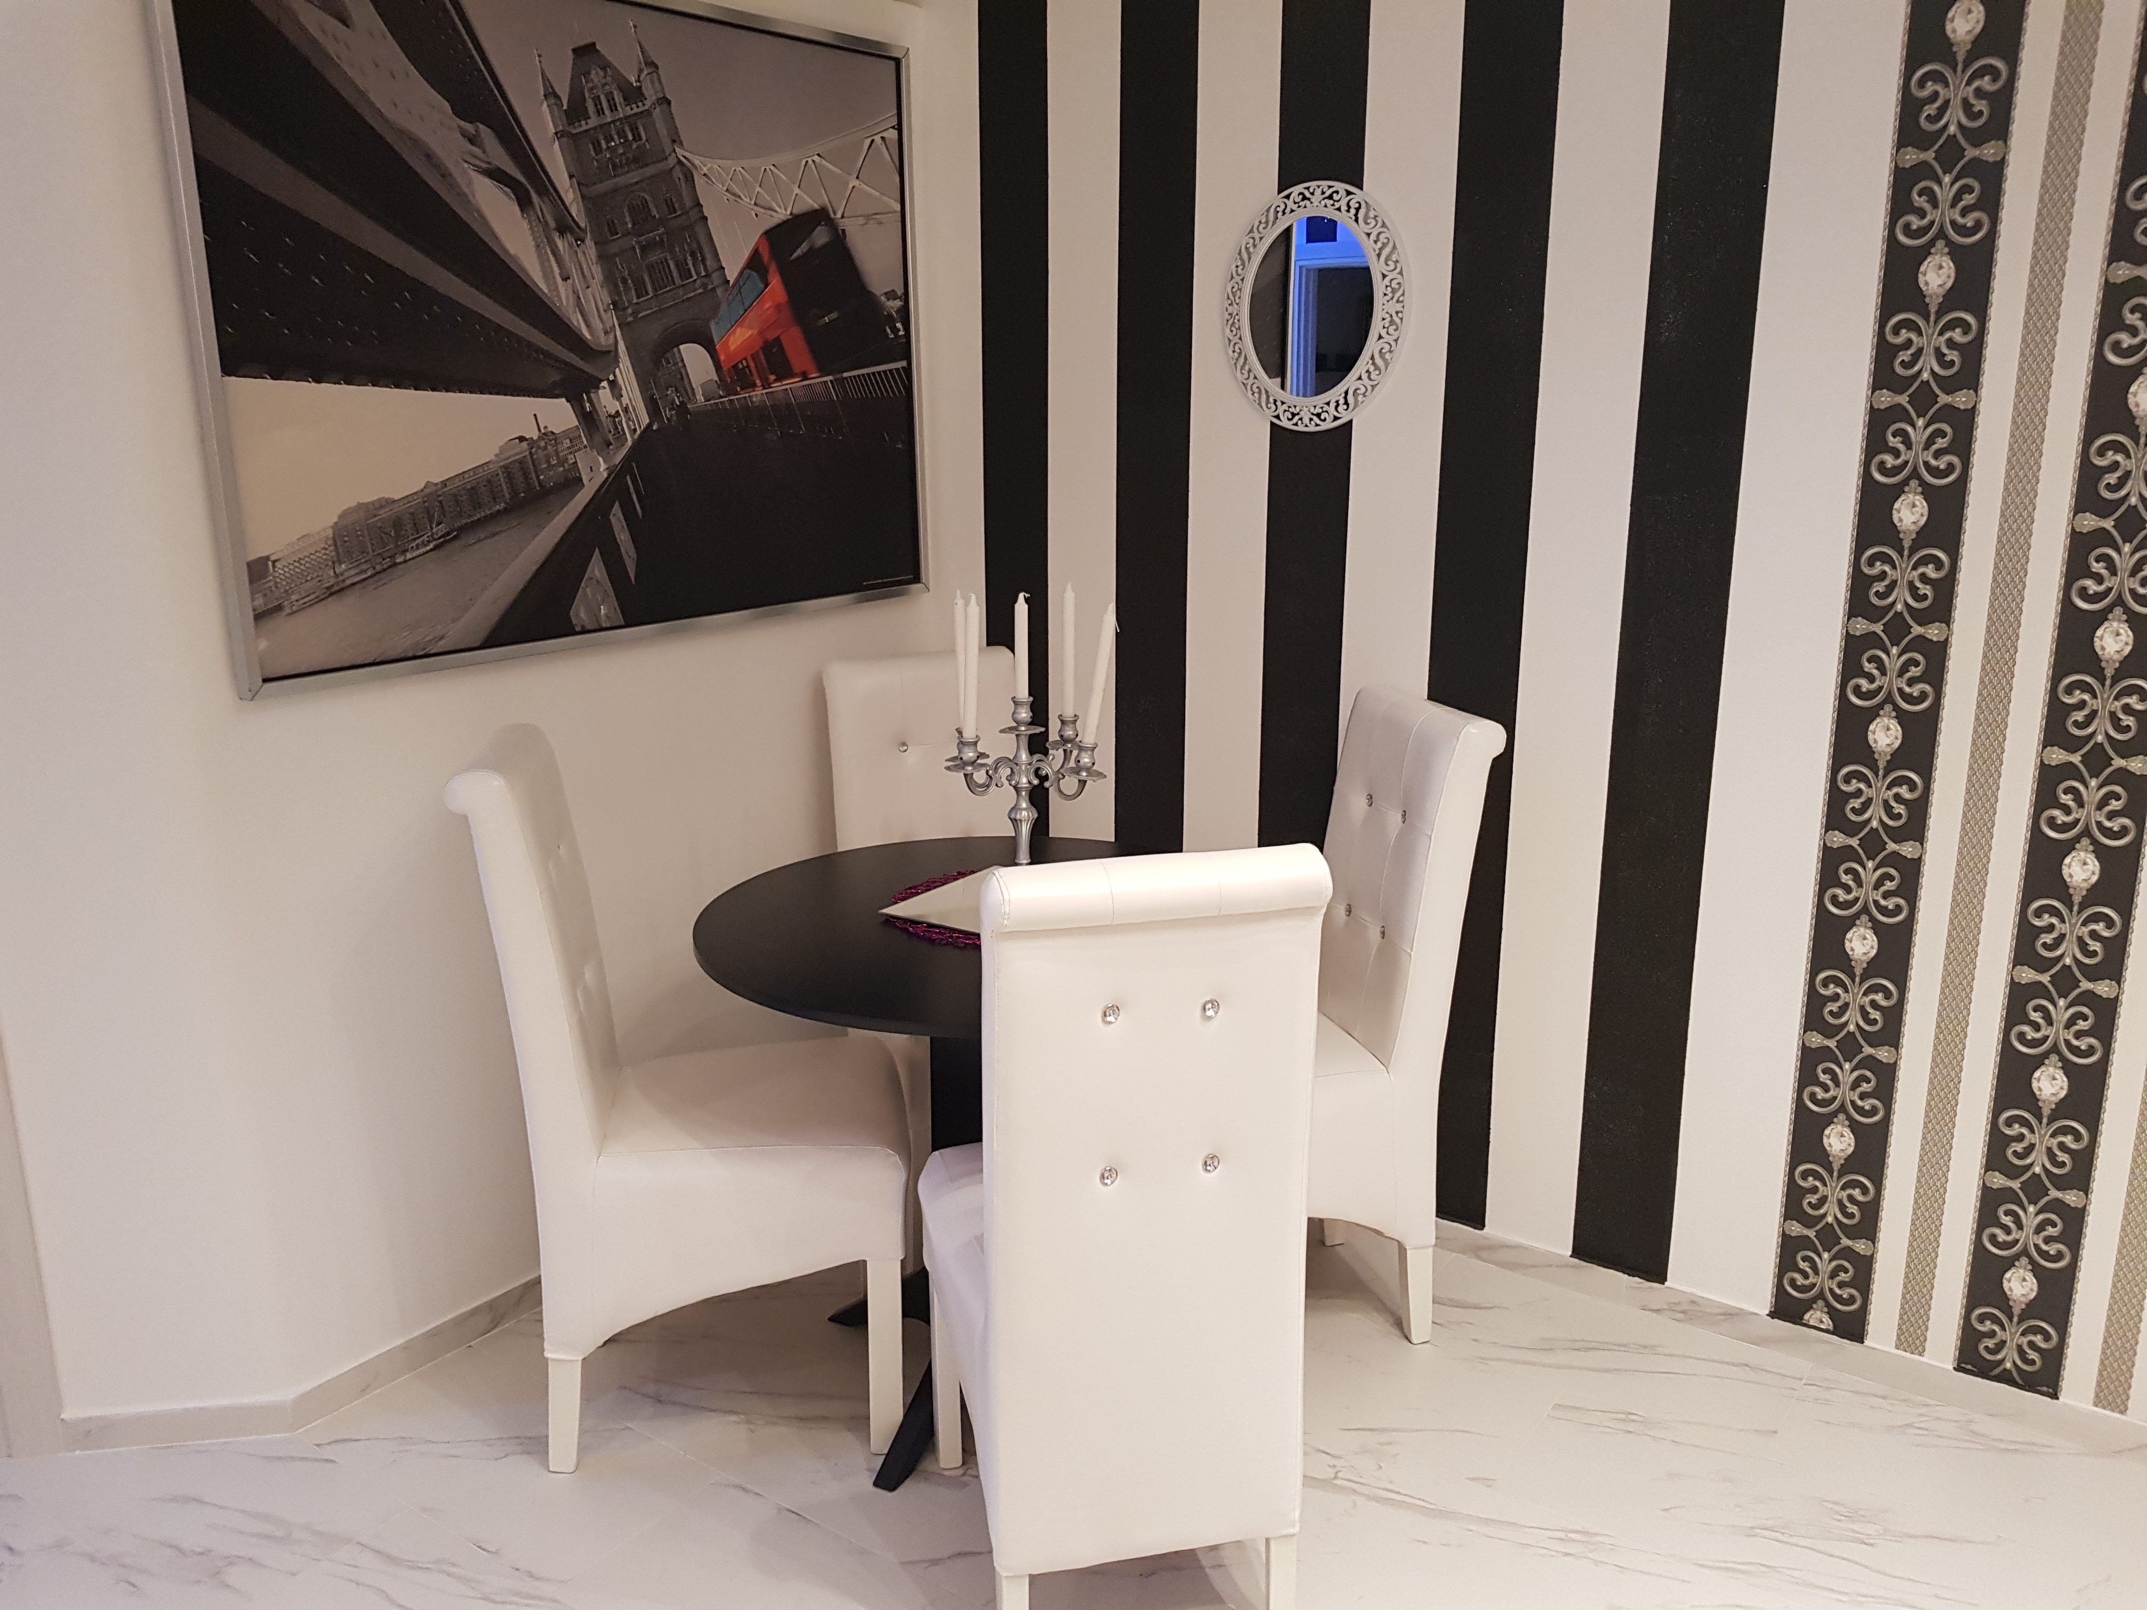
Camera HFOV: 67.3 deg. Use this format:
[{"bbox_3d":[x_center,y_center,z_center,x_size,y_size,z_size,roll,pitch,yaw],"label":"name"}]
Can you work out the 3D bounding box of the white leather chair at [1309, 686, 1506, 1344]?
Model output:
[{"bbox_3d":[0.314,0.354,2.623,0.576,1.025,0.415,-4,14,-17],"label":"white leather chair"}]

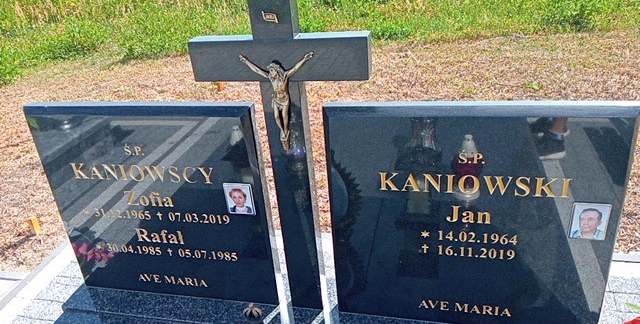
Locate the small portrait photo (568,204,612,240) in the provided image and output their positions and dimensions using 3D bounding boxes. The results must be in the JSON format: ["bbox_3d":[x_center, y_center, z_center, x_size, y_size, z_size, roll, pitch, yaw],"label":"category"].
[{"bbox_3d":[0.646,0.146,1.236,0.081,0.100,0.010,2,27,14],"label":"small portrait photo"}]

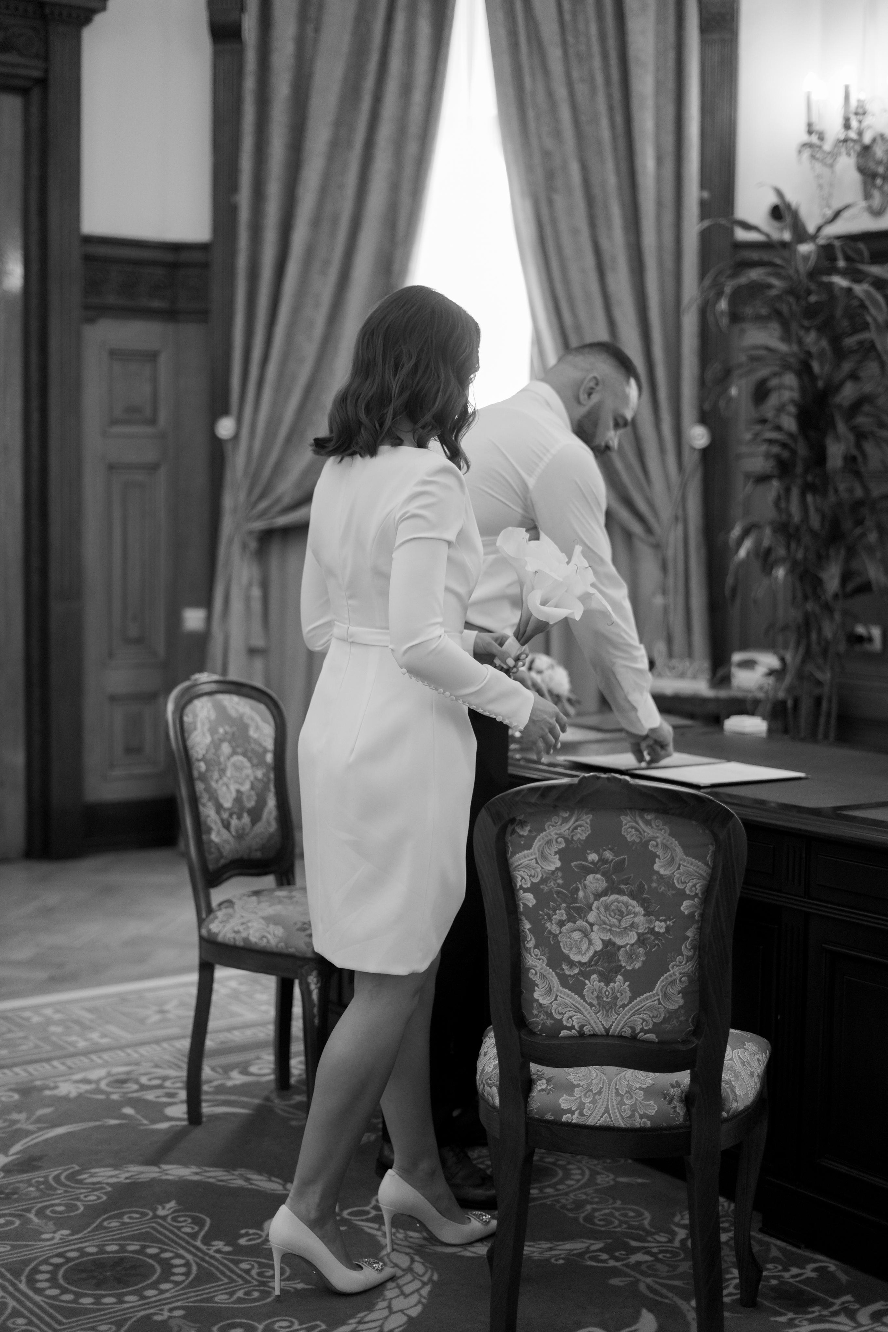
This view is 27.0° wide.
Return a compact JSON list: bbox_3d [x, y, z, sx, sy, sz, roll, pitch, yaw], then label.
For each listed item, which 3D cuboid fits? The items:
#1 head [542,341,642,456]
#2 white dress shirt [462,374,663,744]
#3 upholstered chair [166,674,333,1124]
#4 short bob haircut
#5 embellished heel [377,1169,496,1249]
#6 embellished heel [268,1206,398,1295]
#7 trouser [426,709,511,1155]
[{"bbox_3d":[0.312,-0.551,3.830,0.215,0.240,0.165,42,-11,-20],"label":"head"},{"bbox_3d":[0.214,-0.241,3.840,0.500,0.700,0.500,15,-2,-22],"label":"white dress shirt"},{"bbox_3d":[-0.313,0.522,4.054,0.550,0.965,0.470,4,5,35],"label":"upholstered chair"},{"bbox_3d":[-0.080,-0.506,3.230,0.270,0.320,0.250,5,0,-43],"label":"short bob haircut"},{"bbox_3d":[0.005,0.982,3.370,0.228,0.152,0.080,-1,5,-19],"label":"embellished heel"},{"bbox_3d":[-0.185,0.993,3.171,0.228,0.155,0.080,-1,4,-16],"label":"embellished heel"},{"bbox_3d":[-0.005,0.458,3.744,0.340,1.050,0.400,-1,4,-17],"label":"trouser"}]

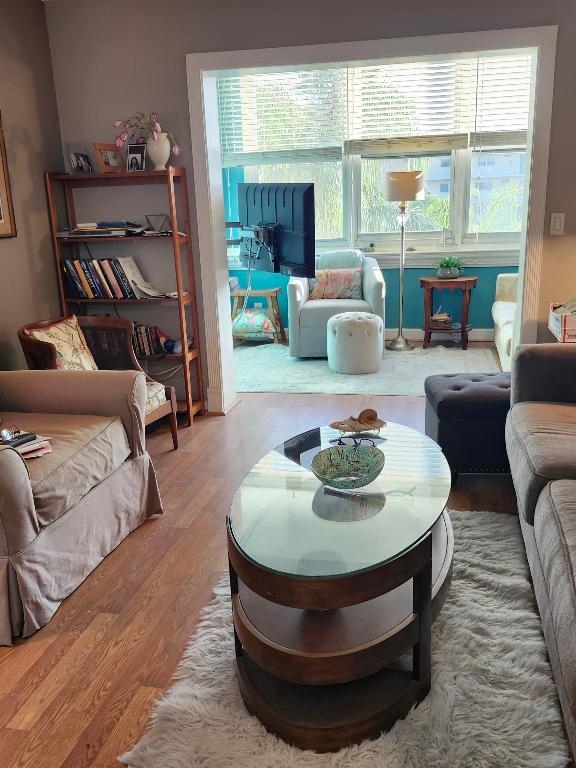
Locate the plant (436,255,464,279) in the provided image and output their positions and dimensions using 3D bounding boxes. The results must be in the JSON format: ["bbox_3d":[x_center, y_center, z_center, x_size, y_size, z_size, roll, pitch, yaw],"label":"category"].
[{"bbox_3d":[1.426,-1.018,5.962,0.234,0.200,0.220,1,16,12],"label":"plant"}]

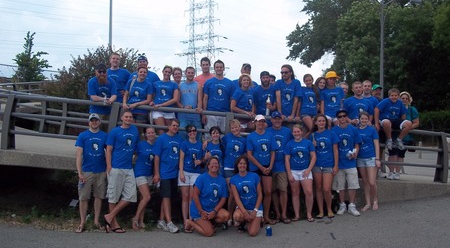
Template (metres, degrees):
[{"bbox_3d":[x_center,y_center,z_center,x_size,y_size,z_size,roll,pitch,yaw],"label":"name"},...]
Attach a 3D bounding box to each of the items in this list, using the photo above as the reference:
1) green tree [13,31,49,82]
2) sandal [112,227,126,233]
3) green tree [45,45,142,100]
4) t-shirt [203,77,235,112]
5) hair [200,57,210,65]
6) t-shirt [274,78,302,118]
[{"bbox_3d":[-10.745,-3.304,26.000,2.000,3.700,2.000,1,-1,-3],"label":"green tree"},{"bbox_3d":[-1.580,1.595,7.000,0.270,0.060,0.100,0,-1,44],"label":"sandal"},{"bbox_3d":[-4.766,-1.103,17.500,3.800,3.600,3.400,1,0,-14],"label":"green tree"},{"bbox_3d":[-0.112,-0.510,8.100,0.530,0.640,0.280,1,-1,-1],"label":"t-shirt"},{"bbox_3d":[-0.351,-1.130,8.550,0.175,0.160,0.195,1,0,-2],"label":"hair"},{"bbox_3d":[1.112,-0.447,8.200,0.490,0.670,0.300,1,0,9],"label":"t-shirt"}]

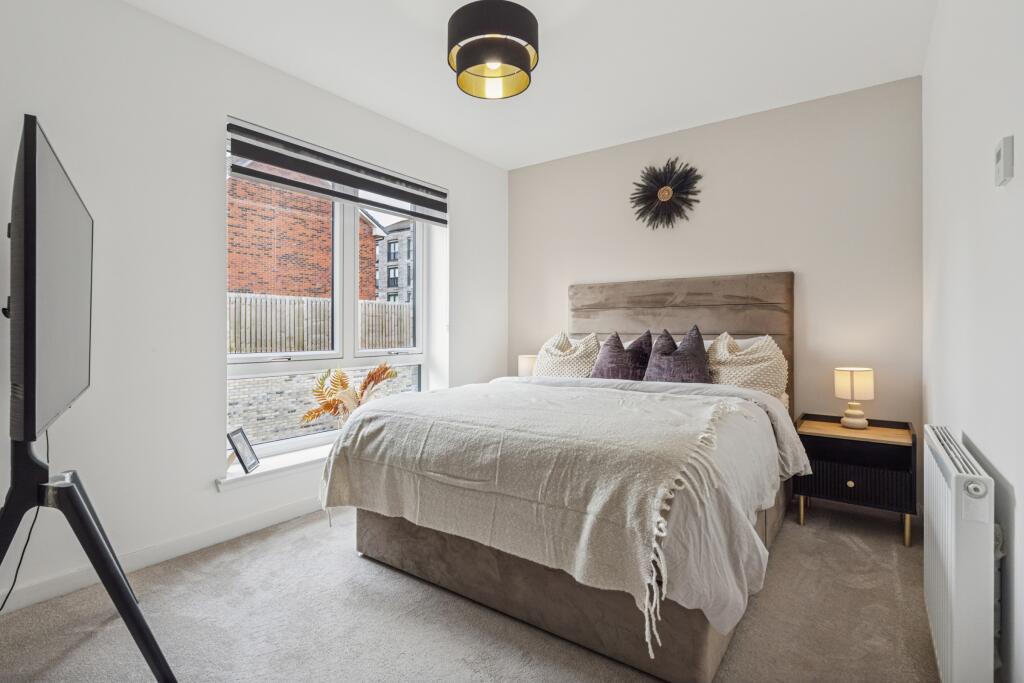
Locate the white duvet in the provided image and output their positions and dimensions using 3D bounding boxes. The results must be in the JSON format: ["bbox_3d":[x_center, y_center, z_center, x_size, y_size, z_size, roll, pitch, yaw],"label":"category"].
[{"bbox_3d":[0.337,0.491,2.248,1.725,0.535,1.600,1,1,35],"label":"white duvet"}]

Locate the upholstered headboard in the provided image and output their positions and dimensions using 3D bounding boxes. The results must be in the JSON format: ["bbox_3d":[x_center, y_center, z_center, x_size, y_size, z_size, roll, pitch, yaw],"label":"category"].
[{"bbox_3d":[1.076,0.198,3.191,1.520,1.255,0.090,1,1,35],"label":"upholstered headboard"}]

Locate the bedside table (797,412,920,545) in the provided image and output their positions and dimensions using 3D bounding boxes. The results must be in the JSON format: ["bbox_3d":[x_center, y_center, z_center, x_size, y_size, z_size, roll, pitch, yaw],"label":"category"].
[{"bbox_3d":[1.806,0.697,2.416,0.495,0.538,0.395,1,1,35],"label":"bedside table"}]

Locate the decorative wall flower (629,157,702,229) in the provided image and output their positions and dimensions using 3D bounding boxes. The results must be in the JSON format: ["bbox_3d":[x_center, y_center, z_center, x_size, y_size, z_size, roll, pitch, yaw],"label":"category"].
[{"bbox_3d":[1.070,-1.047,3.190,0.490,0.495,0.070,1,1,35],"label":"decorative wall flower"}]

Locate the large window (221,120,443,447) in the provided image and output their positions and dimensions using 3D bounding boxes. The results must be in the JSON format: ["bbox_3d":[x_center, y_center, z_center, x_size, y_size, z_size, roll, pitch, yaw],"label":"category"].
[{"bbox_3d":[-1.011,-0.270,2.876,0.160,1.700,1.525,1,1,35],"label":"large window"}]

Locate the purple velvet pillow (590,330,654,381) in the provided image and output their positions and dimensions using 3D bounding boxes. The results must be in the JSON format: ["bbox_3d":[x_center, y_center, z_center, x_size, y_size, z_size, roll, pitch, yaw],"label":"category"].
[{"bbox_3d":[0.728,0.111,2.971,0.400,0.380,0.150,1,-17,35],"label":"purple velvet pillow"}]

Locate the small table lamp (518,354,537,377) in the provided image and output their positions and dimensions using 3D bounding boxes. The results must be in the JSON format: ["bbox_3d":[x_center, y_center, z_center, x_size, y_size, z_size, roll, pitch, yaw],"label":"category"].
[{"bbox_3d":[0.136,0.279,3.629,0.170,0.320,0.170,1,1,35],"label":"small table lamp"}]

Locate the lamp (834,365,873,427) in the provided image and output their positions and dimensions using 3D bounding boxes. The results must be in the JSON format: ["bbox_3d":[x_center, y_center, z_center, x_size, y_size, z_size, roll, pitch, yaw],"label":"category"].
[{"bbox_3d":[1.835,0.304,2.442,0.172,0.318,0.172,1,1,35],"label":"lamp"}]

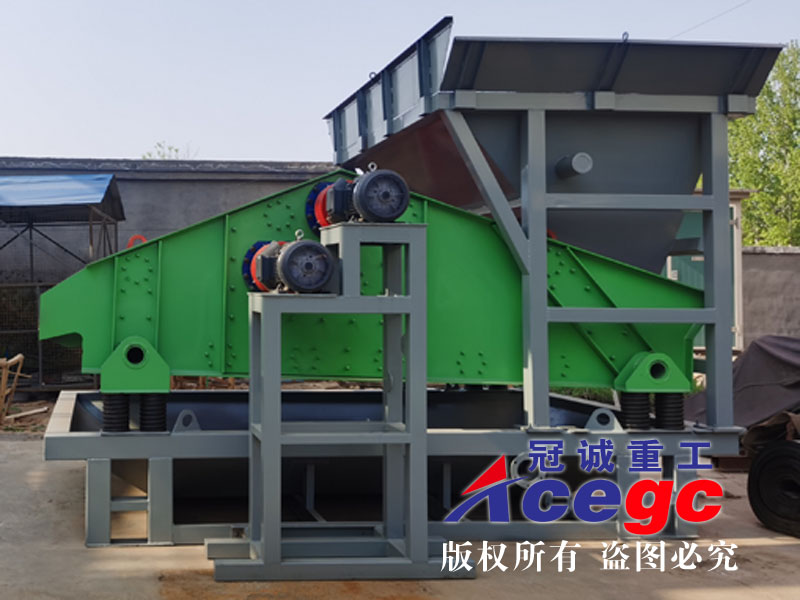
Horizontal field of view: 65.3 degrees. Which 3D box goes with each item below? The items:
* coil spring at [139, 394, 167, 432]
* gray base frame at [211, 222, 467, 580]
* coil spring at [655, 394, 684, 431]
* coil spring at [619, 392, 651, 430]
[{"bbox_3d":[-1.643,0.751,4.150,0.180,0.260,0.180,0,2,-3],"label":"coil spring"},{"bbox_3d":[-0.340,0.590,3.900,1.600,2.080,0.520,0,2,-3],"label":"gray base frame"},{"bbox_3d":[1.844,0.763,4.270,0.187,0.260,0.187,0,2,-3],"label":"coil spring"},{"bbox_3d":[1.610,0.763,4.270,0.187,0.260,0.187,0,2,-3],"label":"coil spring"}]

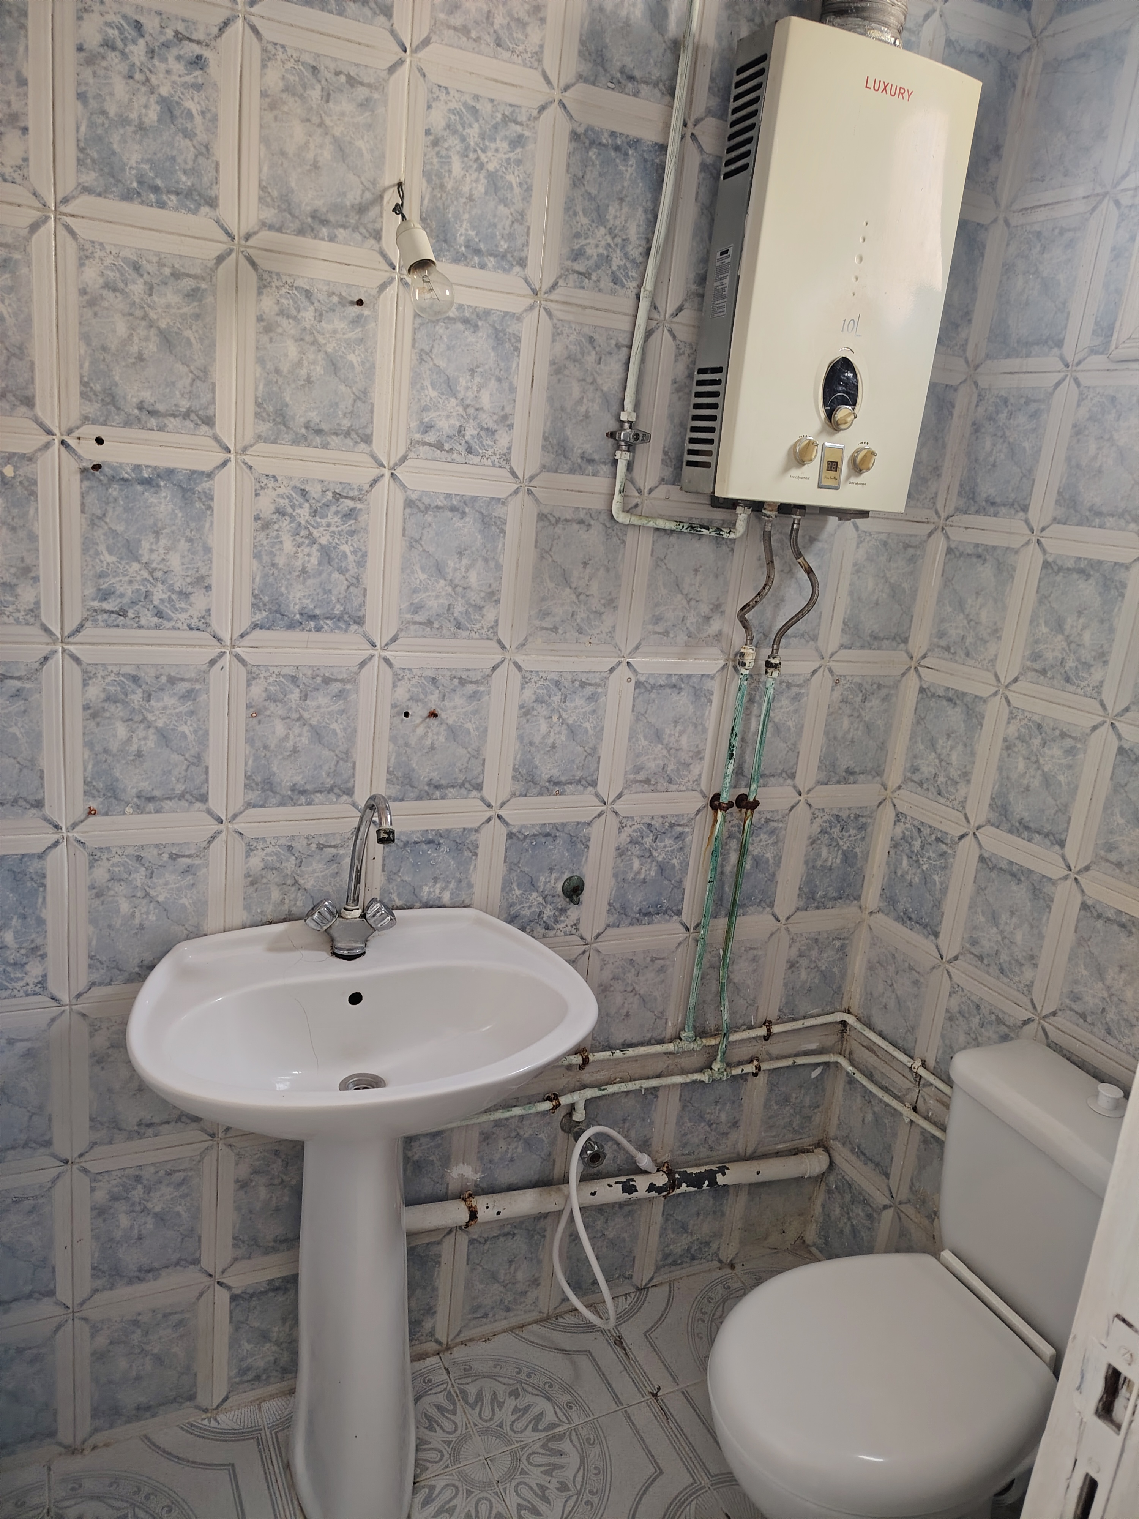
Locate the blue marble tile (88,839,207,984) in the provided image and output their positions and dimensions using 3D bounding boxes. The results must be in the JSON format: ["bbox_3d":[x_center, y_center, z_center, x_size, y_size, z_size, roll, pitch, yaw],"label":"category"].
[{"bbox_3d":[-0.578,0.213,1.447,0.157,0.204,0.012,-1,16,-26],"label":"blue marble tile"}]

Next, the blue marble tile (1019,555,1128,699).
[{"bbox_3d":[0.789,-0.209,1.648,0.012,0.207,0.157,-1,17,-26],"label":"blue marble tile"}]

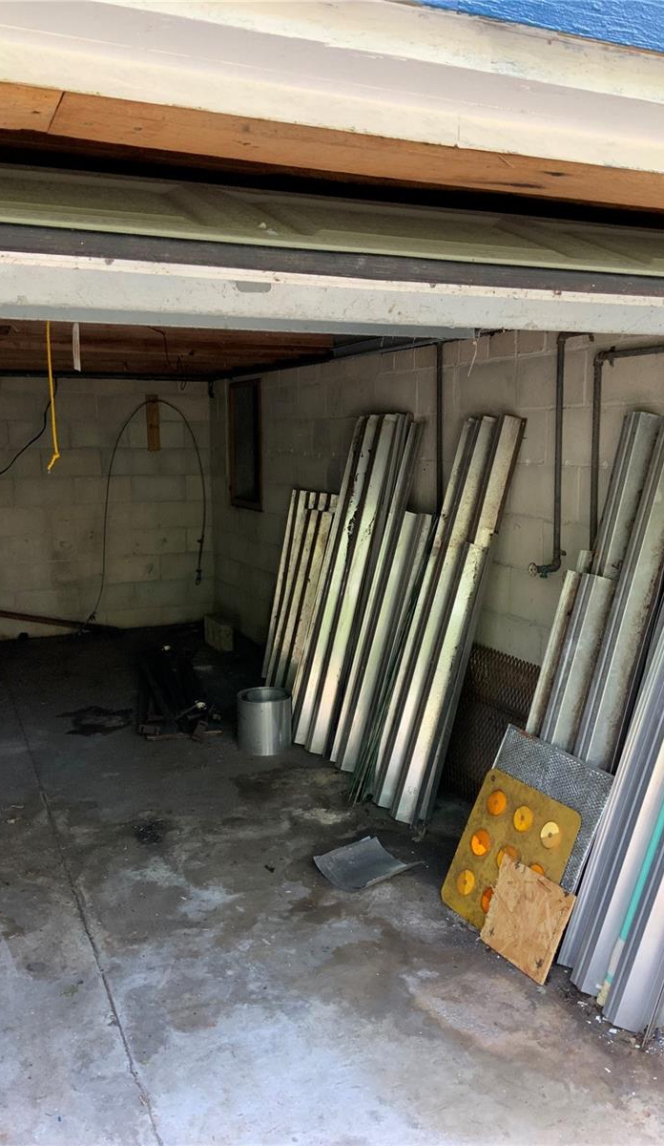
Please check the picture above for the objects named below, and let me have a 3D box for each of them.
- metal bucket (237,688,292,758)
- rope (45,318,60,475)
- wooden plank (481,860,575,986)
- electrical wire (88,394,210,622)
[{"bbox_3d":[-0.320,0.699,4.536,0.253,0.255,0.253,0,9,0],"label":"metal bucket"},{"bbox_3d":[-0.612,-0.418,2.098,0.028,0.385,0.020,-4,9,-24],"label":"rope"},{"bbox_3d":[0.554,0.976,2.726,0.012,0.253,0.298,19,-2,-28],"label":"wooden plank"},{"bbox_3d":[-1.387,-0.469,7.145,0.960,1.645,0.080,-4,9,-24],"label":"electrical wire"}]

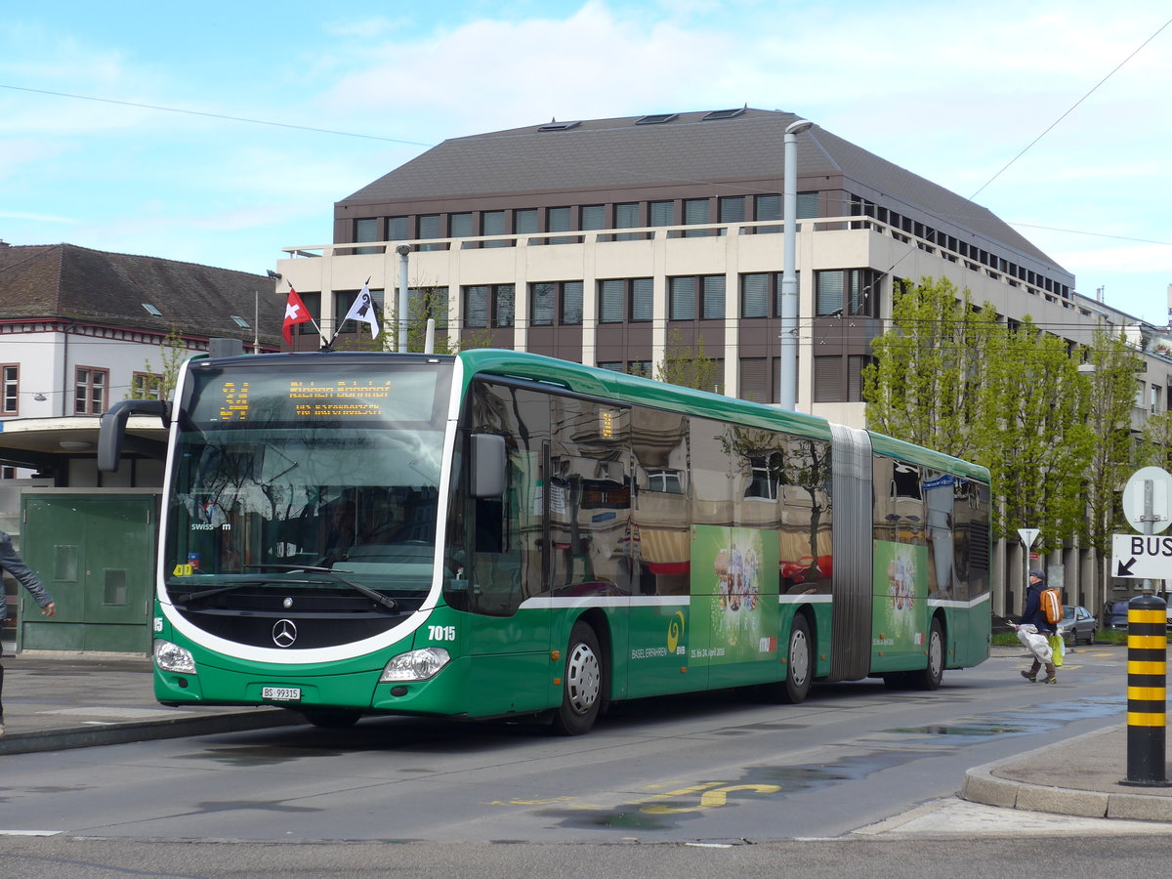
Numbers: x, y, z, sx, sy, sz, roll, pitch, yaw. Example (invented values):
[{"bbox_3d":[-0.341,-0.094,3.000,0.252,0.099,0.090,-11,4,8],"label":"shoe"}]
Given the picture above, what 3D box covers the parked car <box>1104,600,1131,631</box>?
[{"bbox_3d":[22.954,7.520,106.000,1.750,1.520,4.200,0,-3,7],"label":"parked car"}]

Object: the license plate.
[{"bbox_3d":[-2.246,1.874,18.500,0.300,0.085,0.015,-1,-3,23],"label":"license plate"}]

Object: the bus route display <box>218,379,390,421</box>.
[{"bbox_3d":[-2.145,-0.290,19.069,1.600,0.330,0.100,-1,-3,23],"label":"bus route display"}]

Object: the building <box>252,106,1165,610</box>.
[{"bbox_3d":[7.322,-2.593,120.113,27.000,22.200,39.200,-1,-4,26],"label":"building"}]

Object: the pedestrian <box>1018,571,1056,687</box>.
[{"bbox_3d":[6.732,2.789,37.300,0.520,1.690,0.540,-2,-4,42],"label":"pedestrian"}]

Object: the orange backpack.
[{"bbox_3d":[6.893,2.481,37.150,0.300,0.500,0.200,3,-14,-45],"label":"orange backpack"}]

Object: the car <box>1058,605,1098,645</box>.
[{"bbox_3d":[16.812,6.581,88.911,1.700,1.420,4.300,-1,-4,26],"label":"car"}]

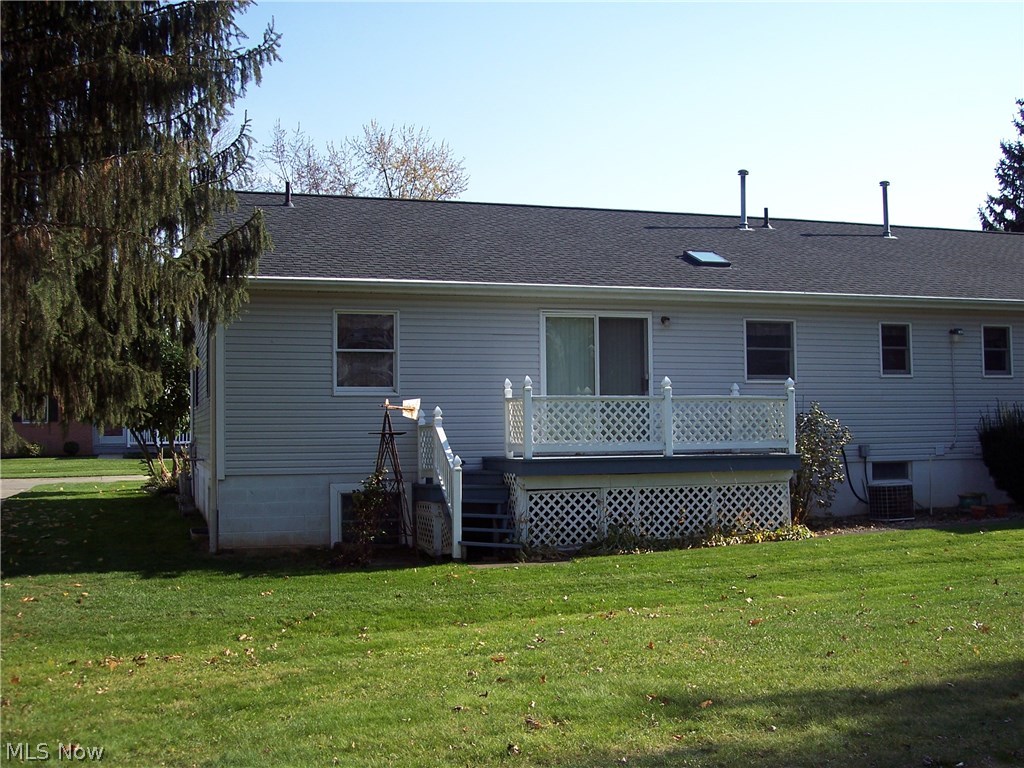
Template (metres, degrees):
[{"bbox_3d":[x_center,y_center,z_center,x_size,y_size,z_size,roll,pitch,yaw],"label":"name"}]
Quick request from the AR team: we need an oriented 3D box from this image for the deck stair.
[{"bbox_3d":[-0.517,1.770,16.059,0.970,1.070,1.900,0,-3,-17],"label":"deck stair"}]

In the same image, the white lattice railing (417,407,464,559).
[{"bbox_3d":[-1.027,1.318,16.154,0.120,2.015,2.220,0,-3,-17],"label":"white lattice railing"}]

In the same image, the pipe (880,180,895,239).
[{"bbox_3d":[7.925,-3.679,24.387,0.216,1.220,0.216,0,-3,-17],"label":"pipe"}]

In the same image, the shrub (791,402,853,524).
[{"bbox_3d":[4.821,1.232,18.046,0.900,1.890,0.850,0,-3,-17],"label":"shrub"}]

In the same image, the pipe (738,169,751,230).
[{"bbox_3d":[4.708,-3.729,23.384,0.216,1.240,0.216,-1,-3,0],"label":"pipe"}]

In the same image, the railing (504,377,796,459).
[{"bbox_3d":[1.933,0.507,17.337,4.220,1.138,1.790,0,-3,-17],"label":"railing"}]

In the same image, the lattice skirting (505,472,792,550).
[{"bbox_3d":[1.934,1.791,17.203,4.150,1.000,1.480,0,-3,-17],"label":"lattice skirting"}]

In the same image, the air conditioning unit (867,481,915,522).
[{"bbox_3d":[6.186,1.915,18.783,0.510,0.595,0.510,0,-3,-17],"label":"air conditioning unit"}]

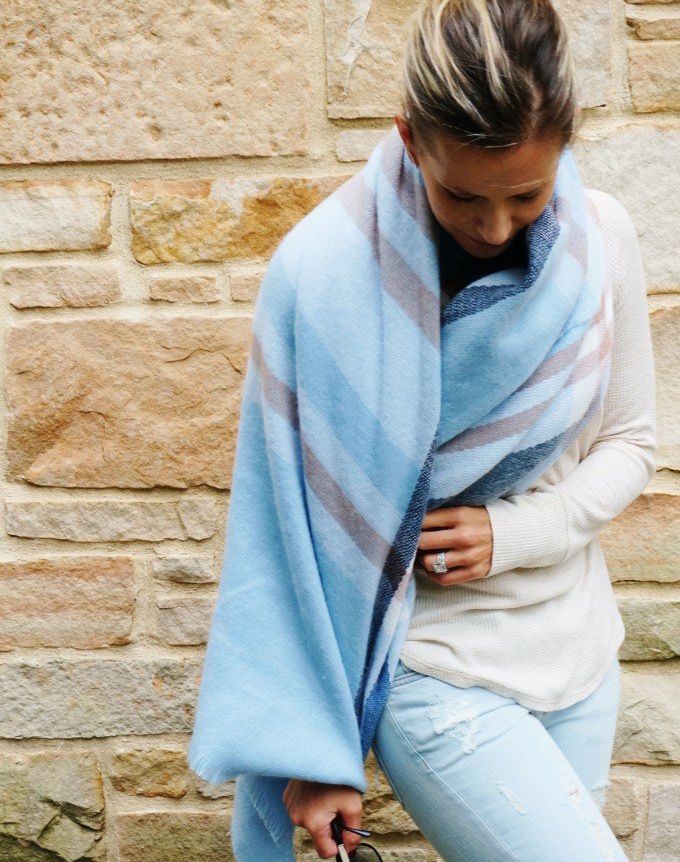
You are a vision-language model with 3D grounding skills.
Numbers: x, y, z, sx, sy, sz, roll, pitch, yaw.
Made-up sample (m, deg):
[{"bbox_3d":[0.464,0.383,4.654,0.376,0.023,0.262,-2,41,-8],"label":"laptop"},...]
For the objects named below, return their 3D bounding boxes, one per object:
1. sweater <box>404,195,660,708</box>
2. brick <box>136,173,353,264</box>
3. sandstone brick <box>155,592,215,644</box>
[{"bbox_3d":[0.130,0.030,1.750,0.440,0.610,0.280,-1,0,-11],"label":"sweater"},{"bbox_3d":[-0.111,-0.253,2.035,0.277,0.107,0.100,-1,0,3],"label":"brick"},{"bbox_3d":[-0.173,0.228,2.034,0.092,0.065,0.090,-1,0,3],"label":"sandstone brick"}]

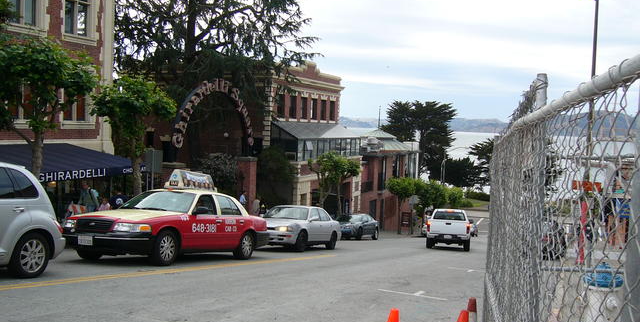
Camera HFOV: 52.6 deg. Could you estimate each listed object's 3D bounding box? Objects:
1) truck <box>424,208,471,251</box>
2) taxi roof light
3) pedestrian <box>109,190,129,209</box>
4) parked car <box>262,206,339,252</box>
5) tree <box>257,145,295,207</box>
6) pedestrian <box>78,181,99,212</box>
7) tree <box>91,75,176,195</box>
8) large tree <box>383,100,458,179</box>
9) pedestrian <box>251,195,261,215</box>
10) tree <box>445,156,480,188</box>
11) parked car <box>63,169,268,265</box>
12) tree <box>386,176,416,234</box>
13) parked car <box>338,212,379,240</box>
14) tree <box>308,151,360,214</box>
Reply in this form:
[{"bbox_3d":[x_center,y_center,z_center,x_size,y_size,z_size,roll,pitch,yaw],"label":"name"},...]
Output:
[{"bbox_3d":[5.671,2.982,28.266,1.800,1.700,5.200,2,-5,13],"label":"truck"},{"bbox_3d":[-2.721,0.429,13.842,0.460,0.390,1.330,1,-5,22],"label":"taxi roof light"},{"bbox_3d":[-6.257,1.675,20.042,0.550,1.500,0.420,1,3,-17],"label":"pedestrian"},{"bbox_3d":[-0.701,2.177,21.288,1.770,1.400,4.750,2,-5,22],"label":"parked car"},{"bbox_3d":[-2.707,1.517,38.500,2.500,4.900,2.500,2,3,0],"label":"tree"},{"bbox_3d":[-7.708,1.509,21.452,0.580,1.700,0.450,4,4,27],"label":"pedestrian"},{"bbox_3d":[-6.183,-0.165,21.453,2.800,5.250,2.800,3,3,21],"label":"tree"},{"bbox_3d":[16.606,-2.503,108.000,11.500,15.500,12.300,4,3,22],"label":"large tree"},{"bbox_3d":[-2.962,2.518,29.952,0.500,1.700,0.360,3,3,22],"label":"pedestrian"},{"bbox_3d":[25.147,2.488,115.000,7.000,7.000,7.000,2,3,0],"label":"tree"},{"bbox_3d":[-2.847,1.112,13.396,1.980,1.860,5.380,1,-5,23],"label":"parked car"},{"bbox_3d":[6.634,3.665,53.000,2.500,4.600,2.500,4,3,22],"label":"tree"},{"bbox_3d":[1.868,3.616,36.147,1.780,1.420,4.600,1,-5,23],"label":"parked car"},{"bbox_3d":[0.858,1.835,38.300,2.900,4.850,3.100,2,3,0],"label":"tree"}]

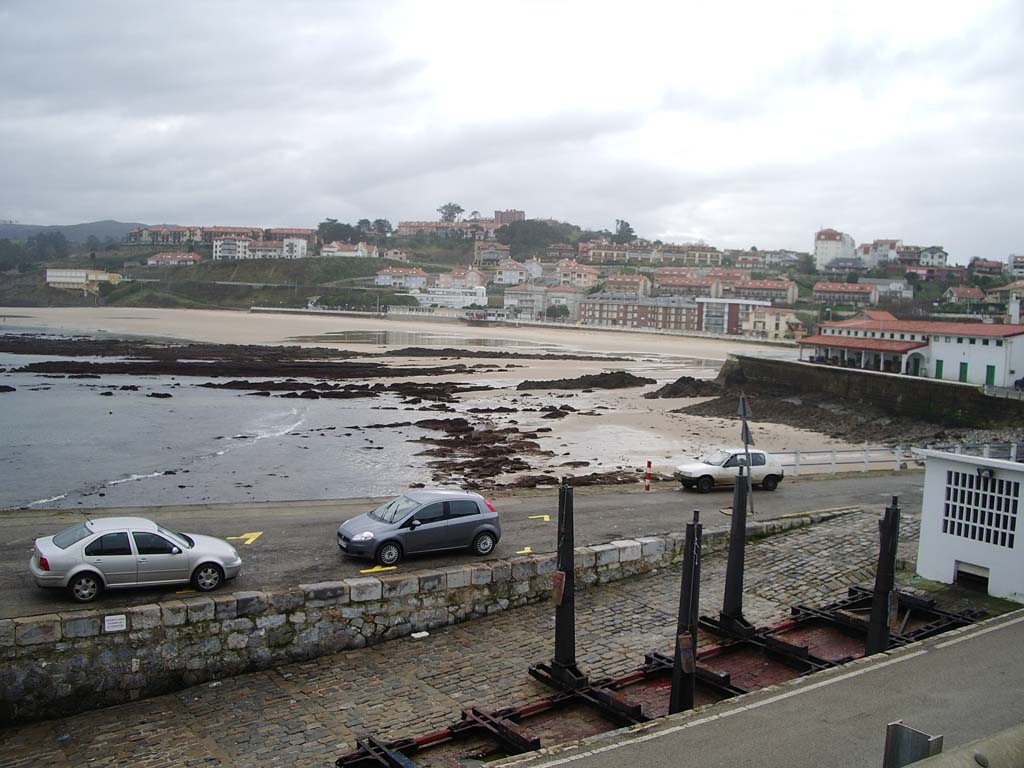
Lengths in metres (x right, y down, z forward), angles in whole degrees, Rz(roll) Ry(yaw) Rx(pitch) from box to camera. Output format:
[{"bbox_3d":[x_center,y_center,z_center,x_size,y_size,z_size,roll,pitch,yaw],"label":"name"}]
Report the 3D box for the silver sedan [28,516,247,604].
[{"bbox_3d":[-8.100,3.720,22.530,4.370,1.445,1.735,-1,6,-27],"label":"silver sedan"}]

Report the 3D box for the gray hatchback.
[{"bbox_3d":[-2.260,3.520,25.850,4.030,1.490,1.690,-1,6,-28],"label":"gray hatchback"}]

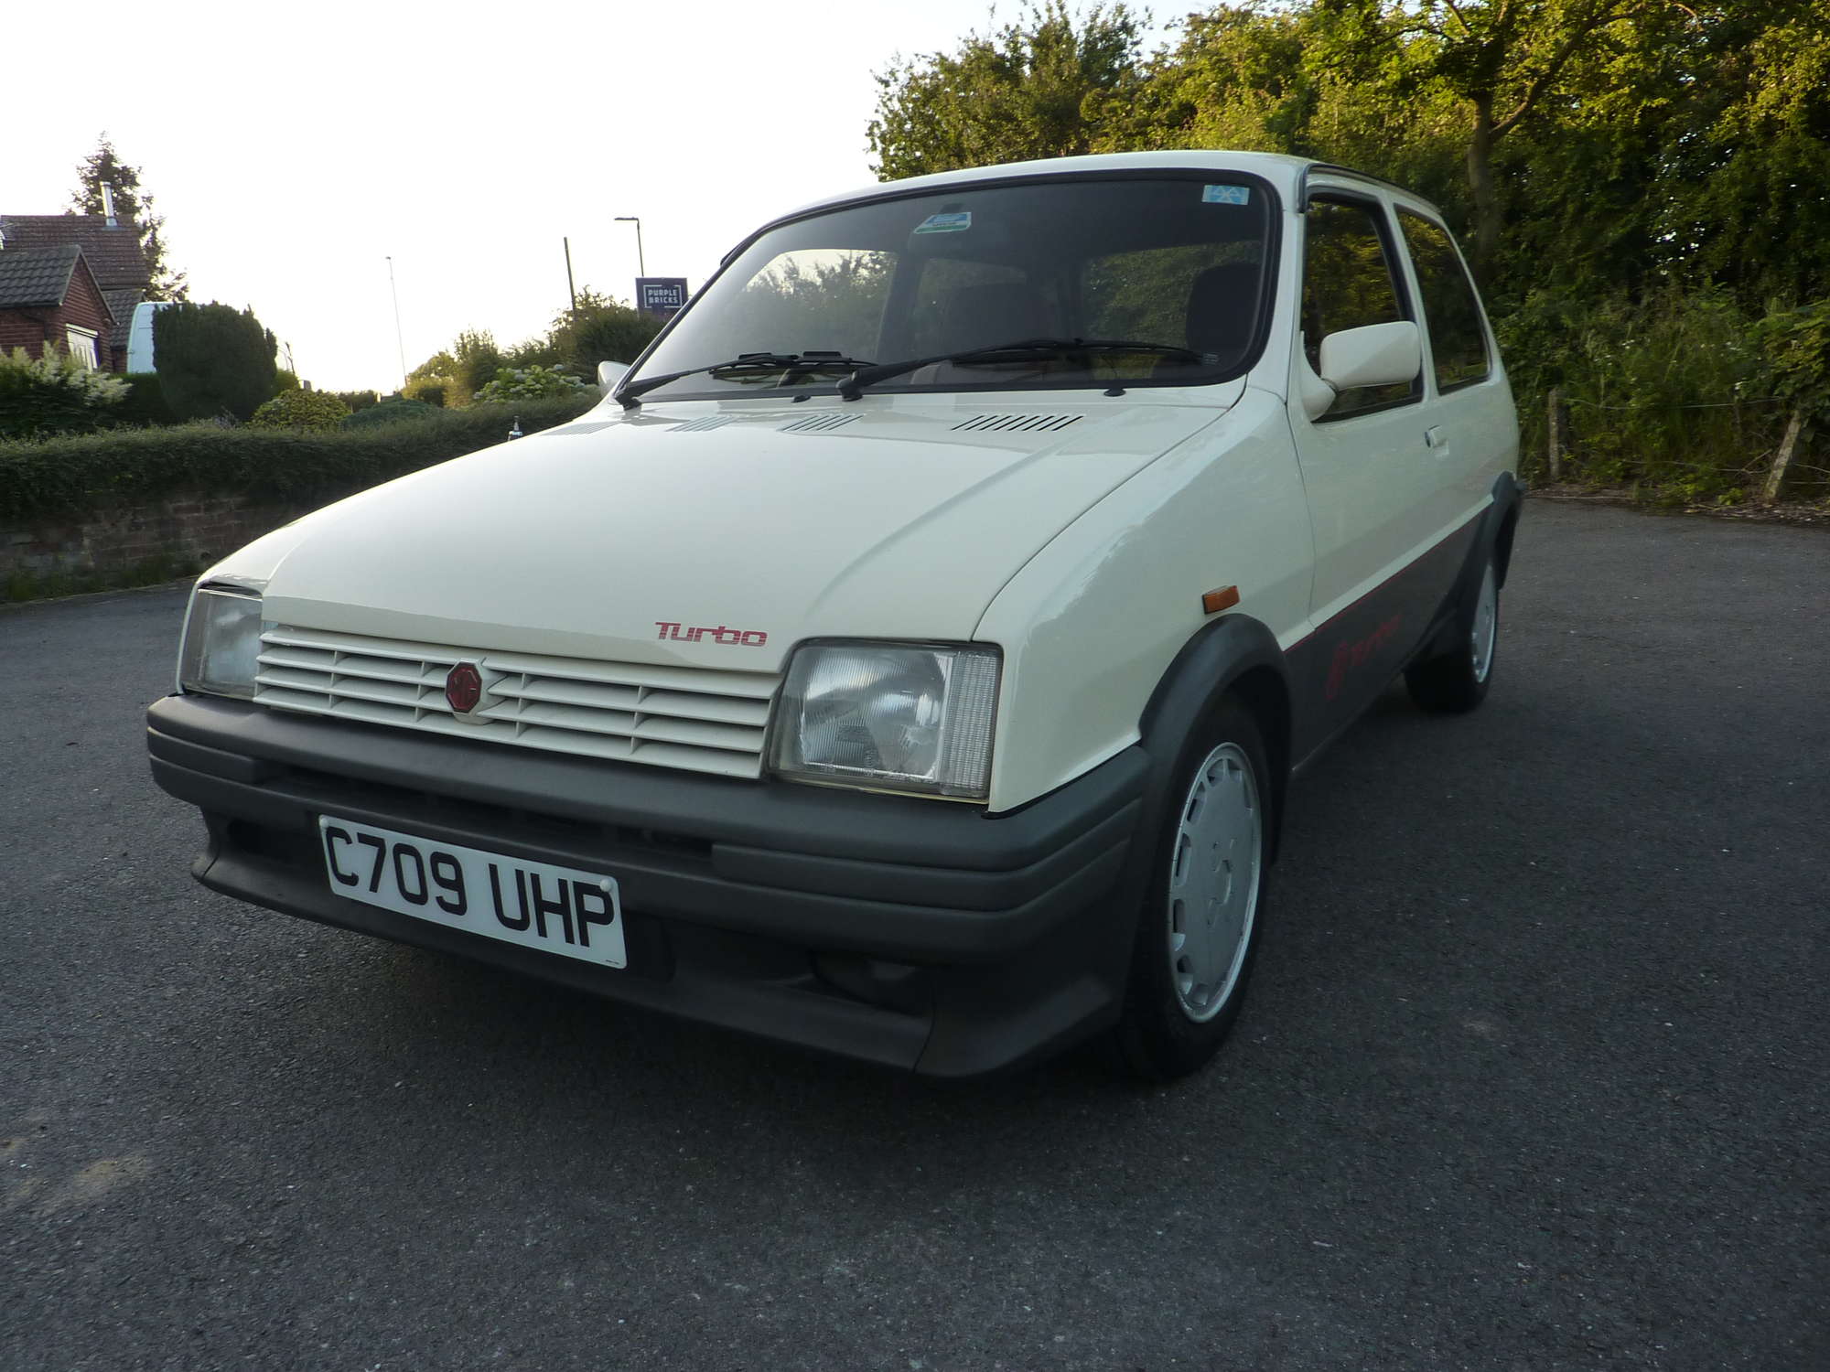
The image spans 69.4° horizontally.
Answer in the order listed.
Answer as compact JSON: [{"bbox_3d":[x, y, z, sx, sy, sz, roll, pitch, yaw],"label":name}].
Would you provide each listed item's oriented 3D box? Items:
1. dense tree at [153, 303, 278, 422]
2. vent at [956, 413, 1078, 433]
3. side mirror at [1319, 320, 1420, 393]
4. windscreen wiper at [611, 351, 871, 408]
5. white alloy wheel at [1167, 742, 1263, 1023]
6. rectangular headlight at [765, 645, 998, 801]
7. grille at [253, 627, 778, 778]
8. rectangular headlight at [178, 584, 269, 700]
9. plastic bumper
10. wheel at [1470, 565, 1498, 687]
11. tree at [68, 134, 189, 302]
[{"bbox_3d":[-8.737,-3.769,16.500,1.400,1.950,1.400,-8,14,-26],"label":"dense tree"},{"bbox_3d":[0.153,-0.405,2.050,0.190,0.018,0.105,6,25,30],"label":"vent"},{"bbox_3d":[0.707,-0.509,2.033,0.165,0.105,0.110,6,15,30],"label":"side mirror"},{"bbox_3d":[-0.311,-0.566,2.471,0.590,0.085,0.090,6,15,30],"label":"windscreen wiper"},{"bbox_3d":[0.350,0.258,1.822,0.145,0.375,0.375,6,15,30],"label":"white alloy wheel"},{"bbox_3d":[-0.024,0.026,1.348,0.250,0.155,0.115,6,15,30],"label":"rectangular headlight"},{"bbox_3d":[-0.526,0.013,1.599,0.890,0.115,0.075,6,15,30],"label":"grille"},{"bbox_3d":[-0.985,-0.067,1.916,0.250,0.155,0.115,6,15,30],"label":"rectangular headlight"},{"bbox_3d":[-0.481,0.202,1.708,1.540,0.345,0.340,6,15,30],"label":"plastic bumper"},{"bbox_3d":[1.521,-0.193,3.690,0.145,0.375,0.375,6,15,30],"label":"wheel"},{"bbox_3d":[-21.478,-10.725,36.000,3.300,8.000,3.300,-9,14,-28],"label":"tree"}]

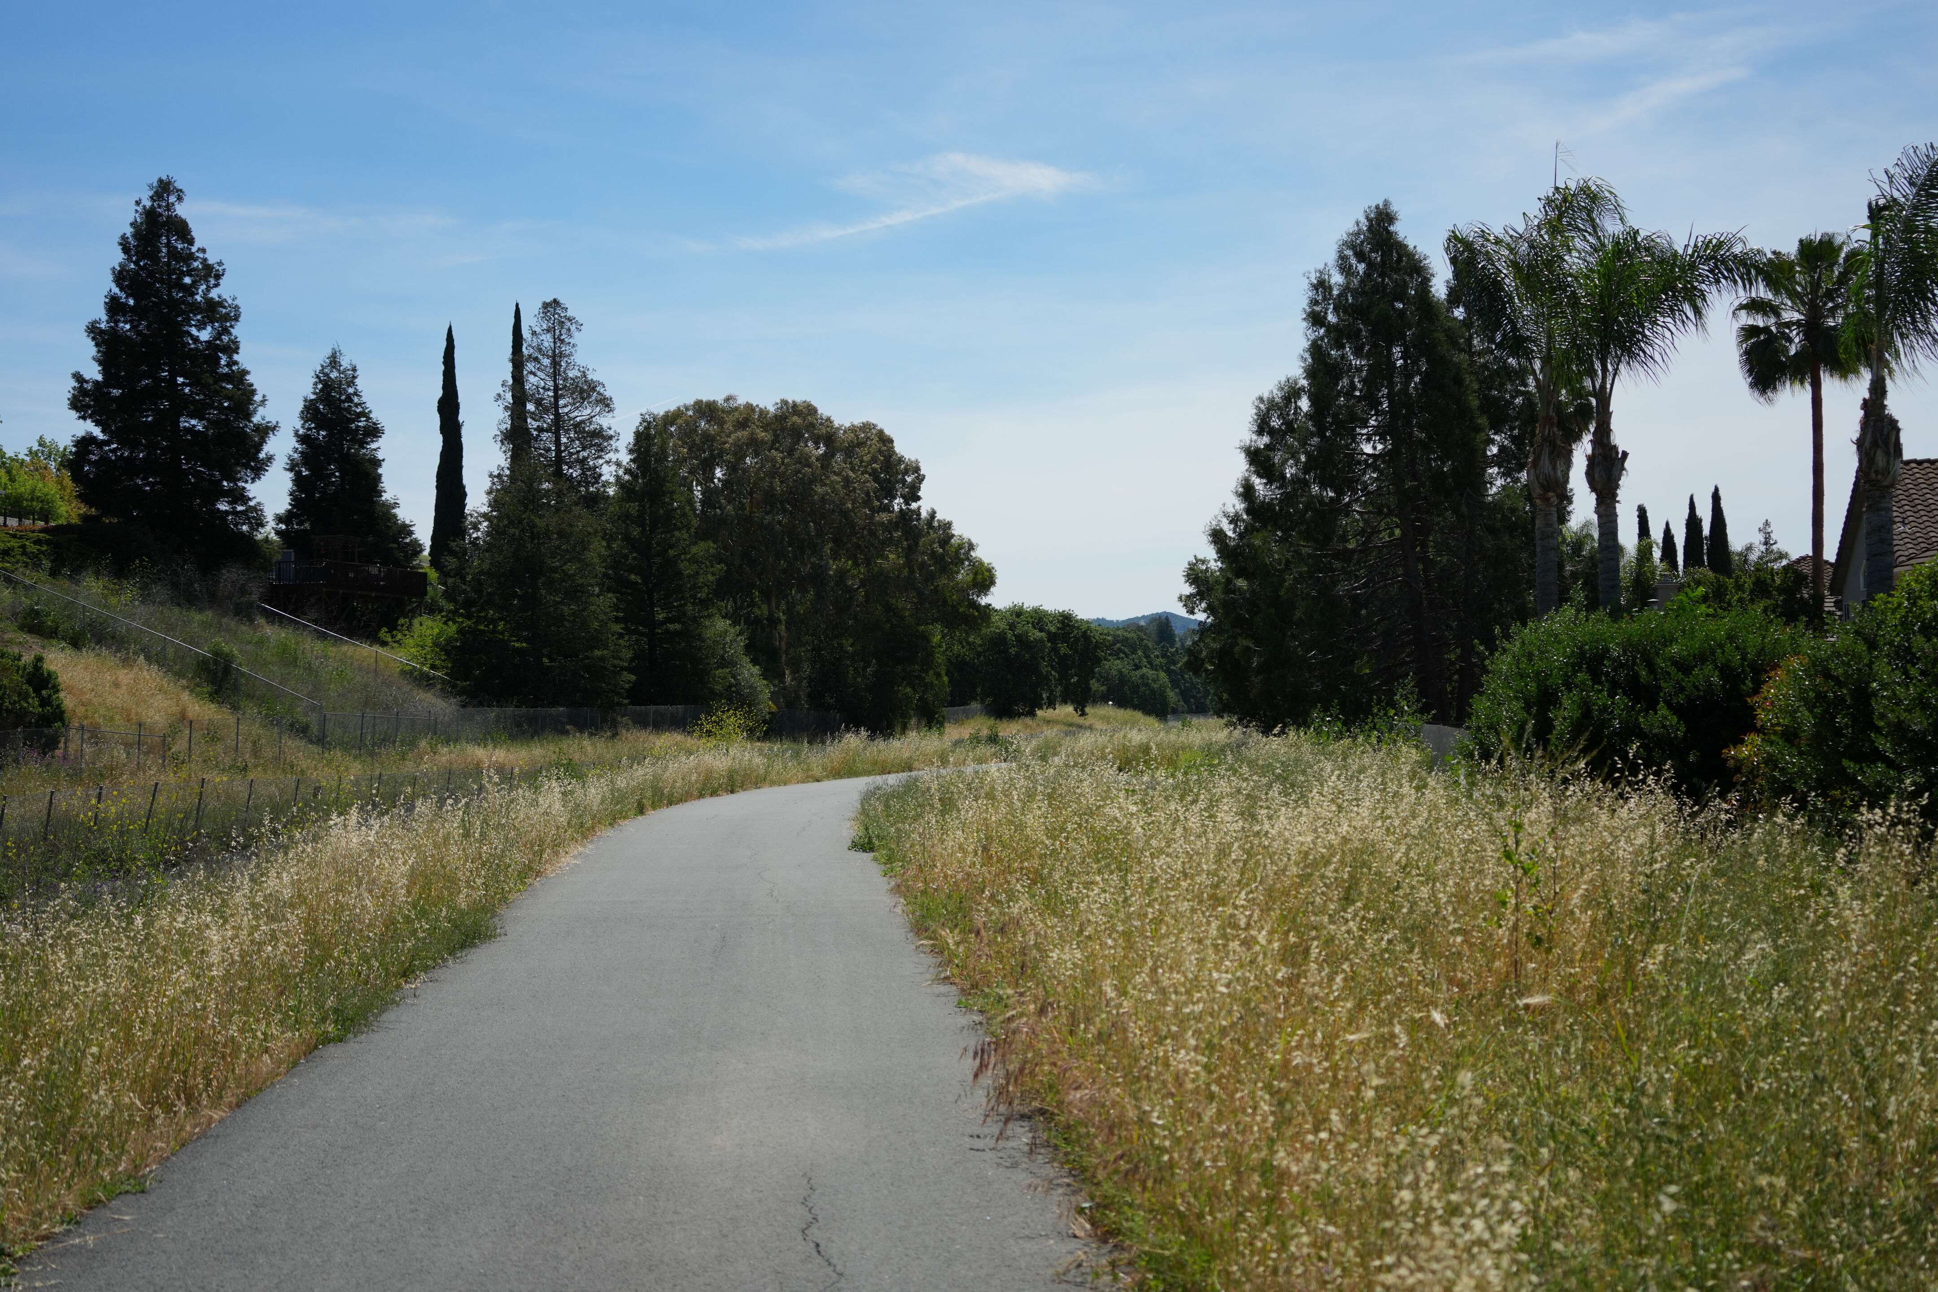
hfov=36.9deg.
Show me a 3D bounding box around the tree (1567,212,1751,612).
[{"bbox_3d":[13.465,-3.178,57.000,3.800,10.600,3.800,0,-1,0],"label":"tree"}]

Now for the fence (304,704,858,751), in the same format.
[{"bbox_3d":[-12.100,2.950,108.000,0.150,1.300,58.000,0,-1,12],"label":"fence"}]

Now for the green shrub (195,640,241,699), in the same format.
[{"bbox_3d":[-21.831,0.704,84.500,1.400,1.750,1.400,0,-1,0],"label":"green shrub"}]

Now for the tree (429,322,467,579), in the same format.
[{"bbox_3d":[-23.687,-8.426,132.000,1.650,12.400,1.650,0,-1,0],"label":"tree"}]

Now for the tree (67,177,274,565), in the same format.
[{"bbox_3d":[-29.400,-10.008,107.000,7.500,14.500,7.500,0,-1,0],"label":"tree"}]

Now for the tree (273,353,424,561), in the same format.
[{"bbox_3d":[-27.336,-7.870,128.000,6.400,10.700,6.400,0,-1,0],"label":"tree"}]

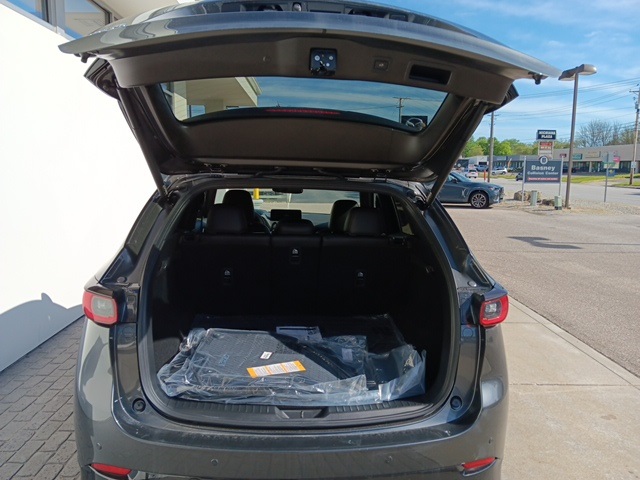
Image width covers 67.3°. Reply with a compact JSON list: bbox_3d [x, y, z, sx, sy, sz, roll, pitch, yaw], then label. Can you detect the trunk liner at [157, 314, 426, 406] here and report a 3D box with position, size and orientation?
[{"bbox_3d":[-0.124,0.503,2.287,1.060,0.110,0.900,0,8,-5],"label":"trunk liner"}]

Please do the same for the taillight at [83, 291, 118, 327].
[{"bbox_3d":[-0.894,0.278,1.950,0.150,0.140,0.170,0,8,-5],"label":"taillight"}]

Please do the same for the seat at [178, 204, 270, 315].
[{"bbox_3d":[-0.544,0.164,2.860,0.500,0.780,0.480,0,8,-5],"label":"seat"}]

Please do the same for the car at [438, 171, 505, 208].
[{"bbox_3d":[5.367,-2.320,20.980,5.000,1.720,1.970,3,9,22],"label":"car"}]

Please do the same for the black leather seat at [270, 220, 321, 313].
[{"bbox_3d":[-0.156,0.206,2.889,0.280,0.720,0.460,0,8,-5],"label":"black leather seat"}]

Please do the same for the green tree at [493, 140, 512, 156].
[{"bbox_3d":[53.152,-24.250,140.010,6.500,9.400,6.500,0,8,0],"label":"green tree"}]

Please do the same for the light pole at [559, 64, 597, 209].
[{"bbox_3d":[10.144,-4.118,19.282,0.380,5.700,1.500,-3,9,-17],"label":"light pole"}]

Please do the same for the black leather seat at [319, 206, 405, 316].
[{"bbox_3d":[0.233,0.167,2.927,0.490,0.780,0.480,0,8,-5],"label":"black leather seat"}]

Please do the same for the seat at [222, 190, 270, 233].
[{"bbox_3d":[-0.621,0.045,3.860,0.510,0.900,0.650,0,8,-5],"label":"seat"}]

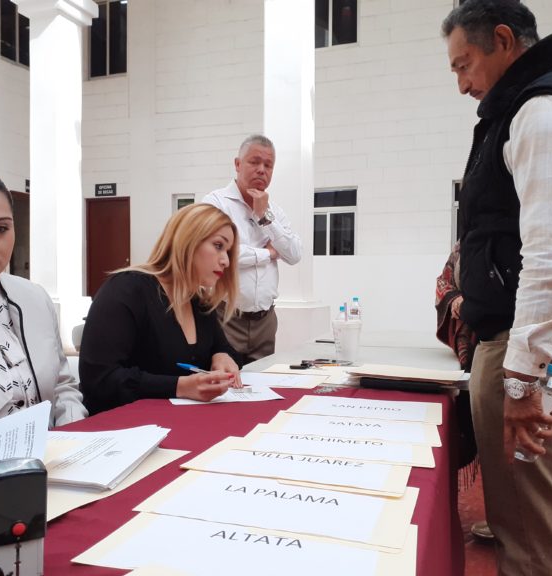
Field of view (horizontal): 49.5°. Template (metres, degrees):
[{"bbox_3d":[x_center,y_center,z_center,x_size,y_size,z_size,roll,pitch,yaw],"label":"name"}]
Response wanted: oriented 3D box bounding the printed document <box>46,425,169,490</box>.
[{"bbox_3d":[-0.350,0.270,0.985,0.280,0.035,0.220,0,1,13],"label":"printed document"}]

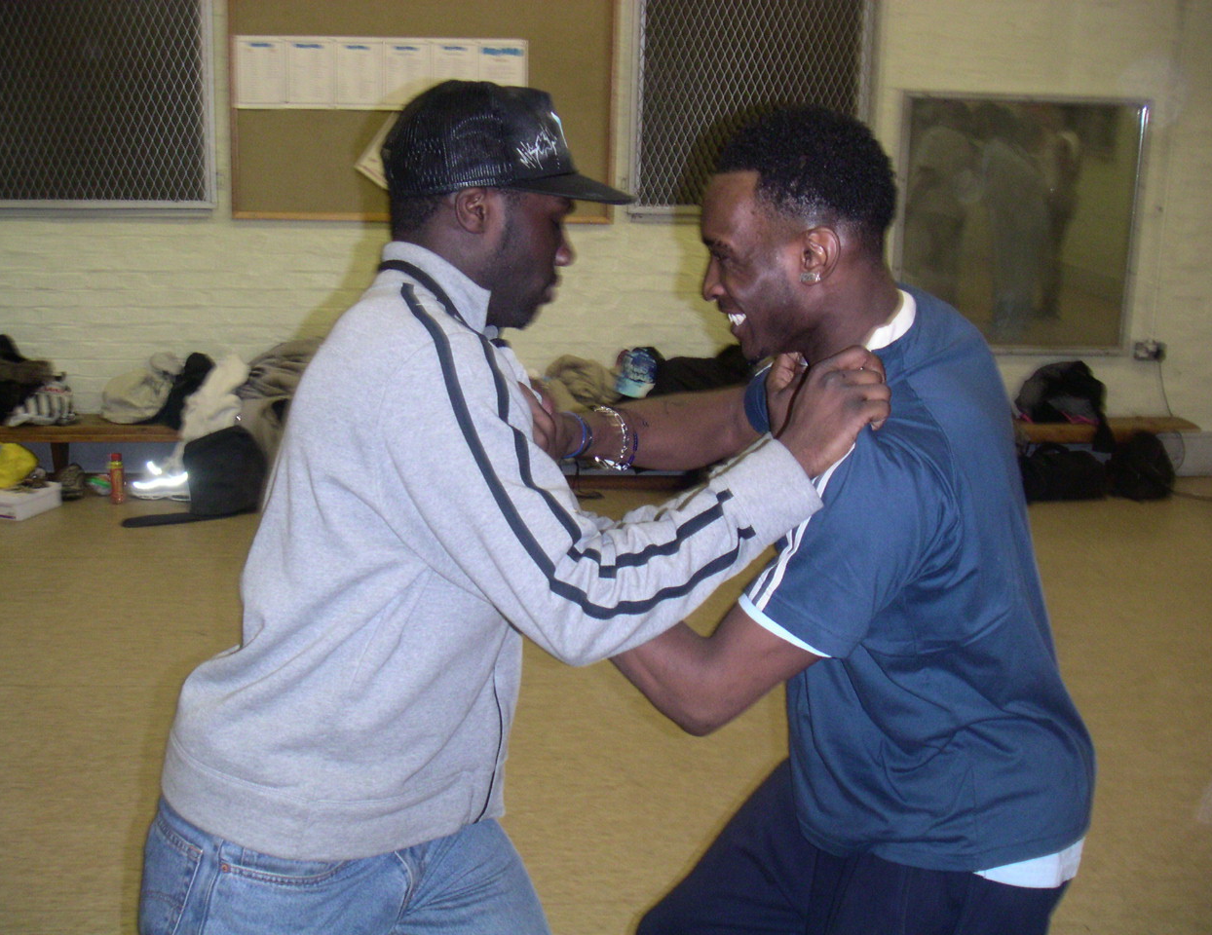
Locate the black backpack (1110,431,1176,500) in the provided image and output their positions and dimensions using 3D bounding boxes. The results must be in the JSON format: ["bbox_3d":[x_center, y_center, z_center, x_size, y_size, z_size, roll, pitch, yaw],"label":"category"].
[{"bbox_3d":[2.295,-0.020,6.230,0.270,0.280,0.210,0,12,-4],"label":"black backpack"}]

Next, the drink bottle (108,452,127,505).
[{"bbox_3d":[-1.940,0.040,5.727,0.058,0.202,0.058,1,12,0],"label":"drink bottle"}]

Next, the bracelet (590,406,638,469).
[{"bbox_3d":[0.006,-0.033,1.580,0.013,0.069,0.069,-15,19,-37],"label":"bracelet"}]

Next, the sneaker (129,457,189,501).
[{"bbox_3d":[-1.774,0.052,5.845,0.285,0.140,0.110,2,12,7],"label":"sneaker"}]

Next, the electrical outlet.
[{"bbox_3d":[2.437,-0.522,6.459,0.144,0.087,0.045,0,12,-4],"label":"electrical outlet"}]

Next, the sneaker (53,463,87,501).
[{"bbox_3d":[-2.172,0.046,5.886,0.105,0.120,0.280,-2,12,-14],"label":"sneaker"}]

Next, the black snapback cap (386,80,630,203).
[{"bbox_3d":[-0.105,-0.344,1.530,0.265,0.128,0.172,2,12,5],"label":"black snapback cap"}]

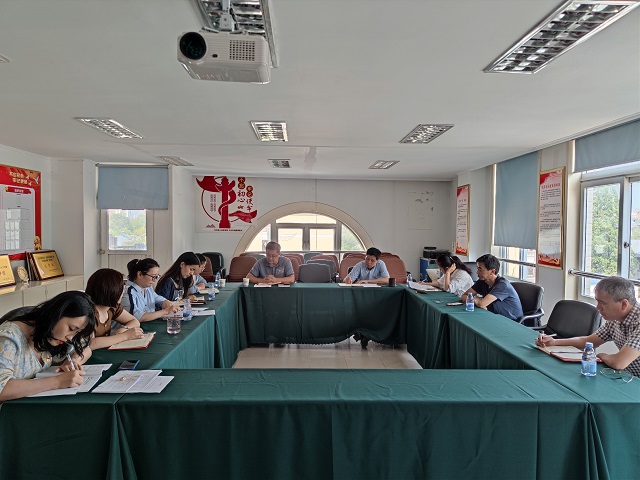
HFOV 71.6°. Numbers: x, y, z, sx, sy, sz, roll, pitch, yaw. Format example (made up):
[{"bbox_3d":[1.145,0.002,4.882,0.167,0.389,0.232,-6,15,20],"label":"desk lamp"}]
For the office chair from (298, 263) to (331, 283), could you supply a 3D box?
[{"bbox_3d":[-0.069,0.828,6.029,0.580,0.960,0.600,1,2,-2],"label":"office chair"}]

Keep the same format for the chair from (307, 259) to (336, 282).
[{"bbox_3d":[0.019,0.783,6.585,0.550,0.960,0.580,1,2,-2],"label":"chair"}]

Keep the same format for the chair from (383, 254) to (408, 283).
[{"bbox_3d":[1.204,0.783,7.271,0.580,1.000,0.620,1,2,-2],"label":"chair"}]

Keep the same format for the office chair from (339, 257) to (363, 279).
[{"bbox_3d":[0.571,0.770,6.933,0.580,1.000,0.640,1,2,-2],"label":"office chair"}]

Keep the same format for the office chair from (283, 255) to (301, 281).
[{"bbox_3d":[-0.540,0.761,6.763,0.560,0.980,0.600,1,2,-2],"label":"office chair"}]

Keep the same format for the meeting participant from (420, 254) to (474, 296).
[{"bbox_3d":[1.540,0.756,5.279,0.730,1.180,0.520,0,2,-6],"label":"meeting participant"}]

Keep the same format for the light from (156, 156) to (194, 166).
[{"bbox_3d":[-2.256,-1.253,6.975,0.330,0.080,0.970,1,2,-2],"label":"light"}]

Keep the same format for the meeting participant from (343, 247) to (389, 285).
[{"bbox_3d":[0.571,0.694,5.629,0.550,1.230,0.800,1,2,2],"label":"meeting participant"}]

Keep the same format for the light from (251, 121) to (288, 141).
[{"bbox_3d":[-0.543,-1.260,5.077,0.350,0.080,1.030,1,2,-2],"label":"light"}]

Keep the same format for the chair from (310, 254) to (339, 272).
[{"bbox_3d":[0.088,0.756,7.137,0.560,0.980,0.600,1,2,-2],"label":"chair"}]

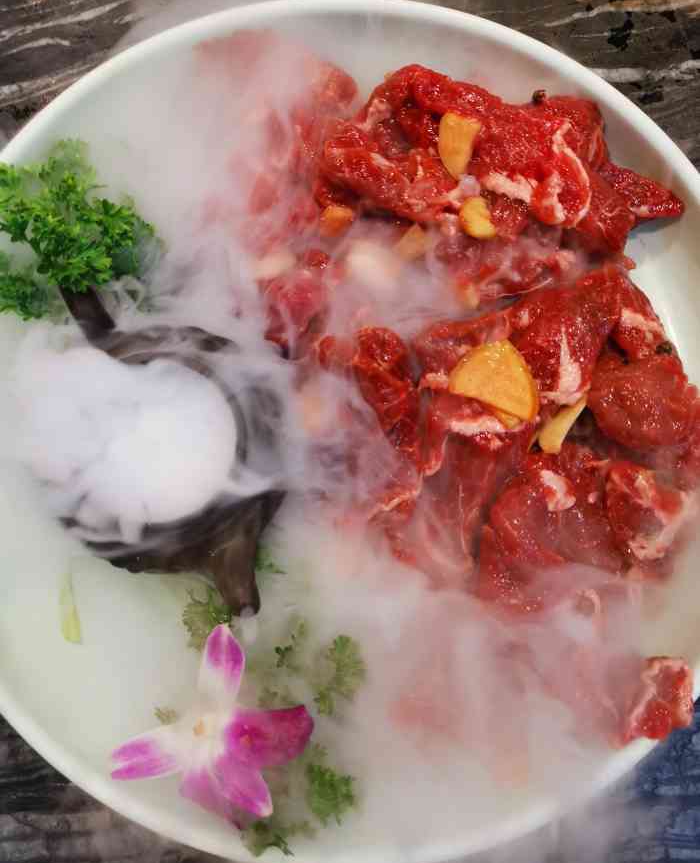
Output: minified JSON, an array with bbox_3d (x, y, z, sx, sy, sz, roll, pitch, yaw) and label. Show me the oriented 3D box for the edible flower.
[{"bbox_3d":[-0.049,0.107,0.267,0.064,0.024,0.069,22,79,2],"label":"edible flower"}]

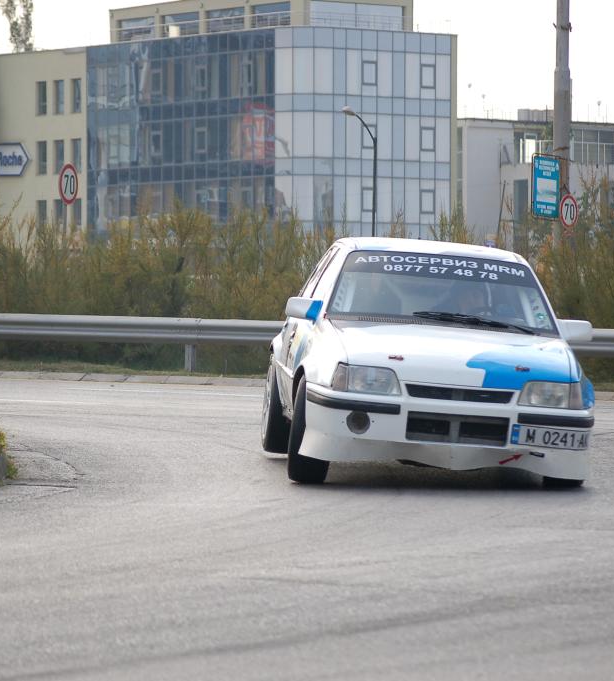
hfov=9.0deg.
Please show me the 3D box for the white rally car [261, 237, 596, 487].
[{"bbox_3d":[0.675,0.095,23.350,1.690,1.400,4.000,3,0,-4],"label":"white rally car"}]

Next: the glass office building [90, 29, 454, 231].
[{"bbox_3d":[-2.150,-8.100,219.000,11.300,17.200,19.300,0,0,-38],"label":"glass office building"}]

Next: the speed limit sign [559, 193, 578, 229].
[{"bbox_3d":[4.672,-2.297,70.000,0.050,0.620,0.620,0,0,37],"label":"speed limit sign"}]

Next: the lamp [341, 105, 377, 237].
[{"bbox_3d":[2.000,-4.184,148.000,1.700,9.370,0.400,0,0,37],"label":"lamp"}]

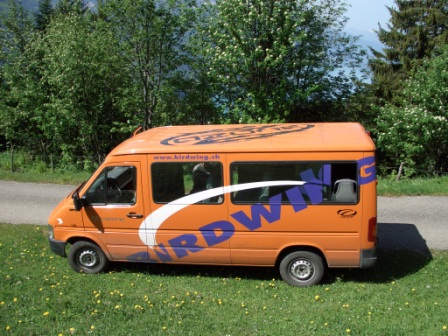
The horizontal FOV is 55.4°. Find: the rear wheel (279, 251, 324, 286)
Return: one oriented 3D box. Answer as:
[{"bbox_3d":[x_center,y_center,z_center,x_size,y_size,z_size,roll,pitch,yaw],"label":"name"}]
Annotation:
[{"bbox_3d":[1.234,1.567,6.770,0.680,0.680,0.220,0,17,9],"label":"rear wheel"}]

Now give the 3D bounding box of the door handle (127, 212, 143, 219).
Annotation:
[{"bbox_3d":[-1.406,0.752,6.731,0.260,0.090,0.060,0,17,9],"label":"door handle"}]

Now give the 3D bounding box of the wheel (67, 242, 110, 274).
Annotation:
[{"bbox_3d":[-2.276,1.513,7.303,0.680,0.680,0.220,-2,17,4],"label":"wheel"}]

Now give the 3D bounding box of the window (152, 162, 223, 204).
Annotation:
[{"bbox_3d":[-0.561,0.238,6.553,1.124,0.656,0.070,0,17,9],"label":"window"}]

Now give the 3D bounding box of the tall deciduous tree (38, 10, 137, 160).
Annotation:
[{"bbox_3d":[-4.678,-2.642,14.531,3.402,5.380,3.300,-3,16,0],"label":"tall deciduous tree"}]

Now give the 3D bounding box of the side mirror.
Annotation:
[{"bbox_3d":[-2.283,0.518,6.701,0.130,0.280,0.210,0,17,9],"label":"side mirror"}]

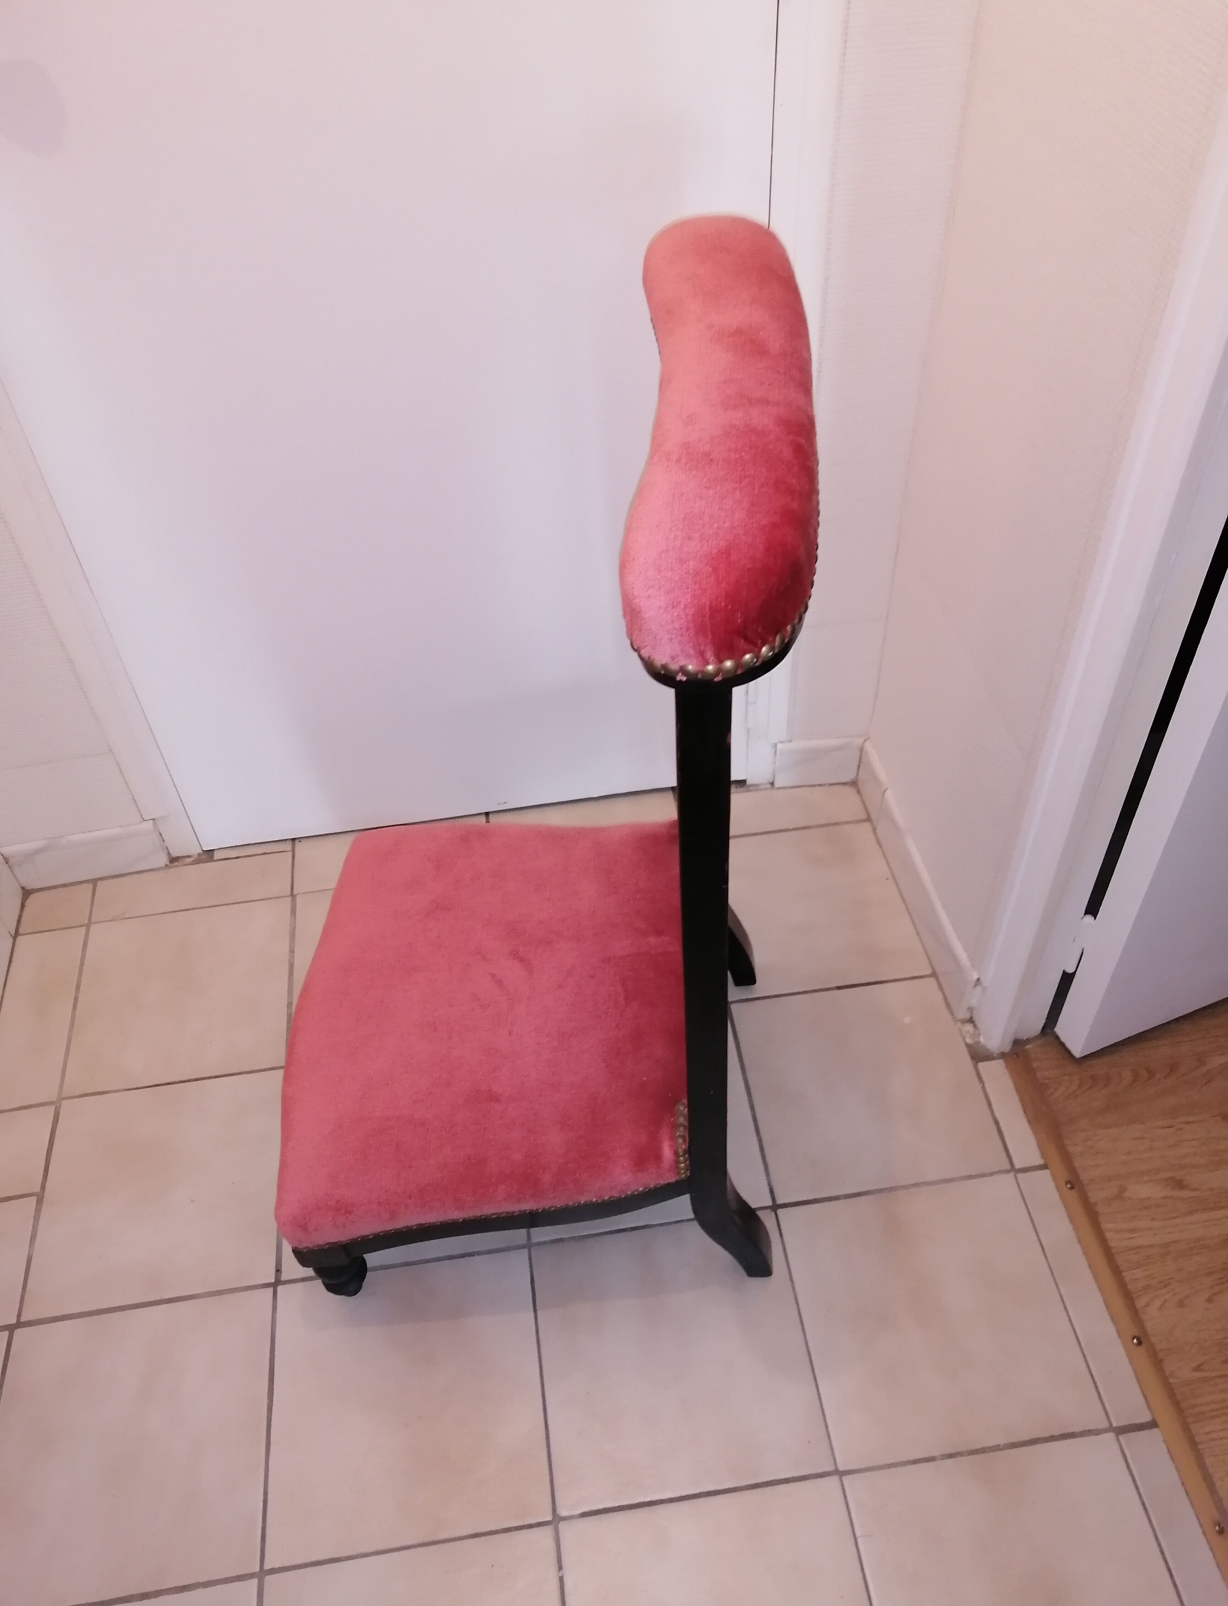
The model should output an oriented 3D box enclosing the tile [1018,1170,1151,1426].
[{"bbox_3d":[0.459,0.478,1.209,0.034,0.010,0.247,-7,47,-4],"label":"tile"}]

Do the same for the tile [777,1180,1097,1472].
[{"bbox_3d":[0.315,0.501,1.210,0.253,0.010,0.252,-7,46,-4],"label":"tile"}]

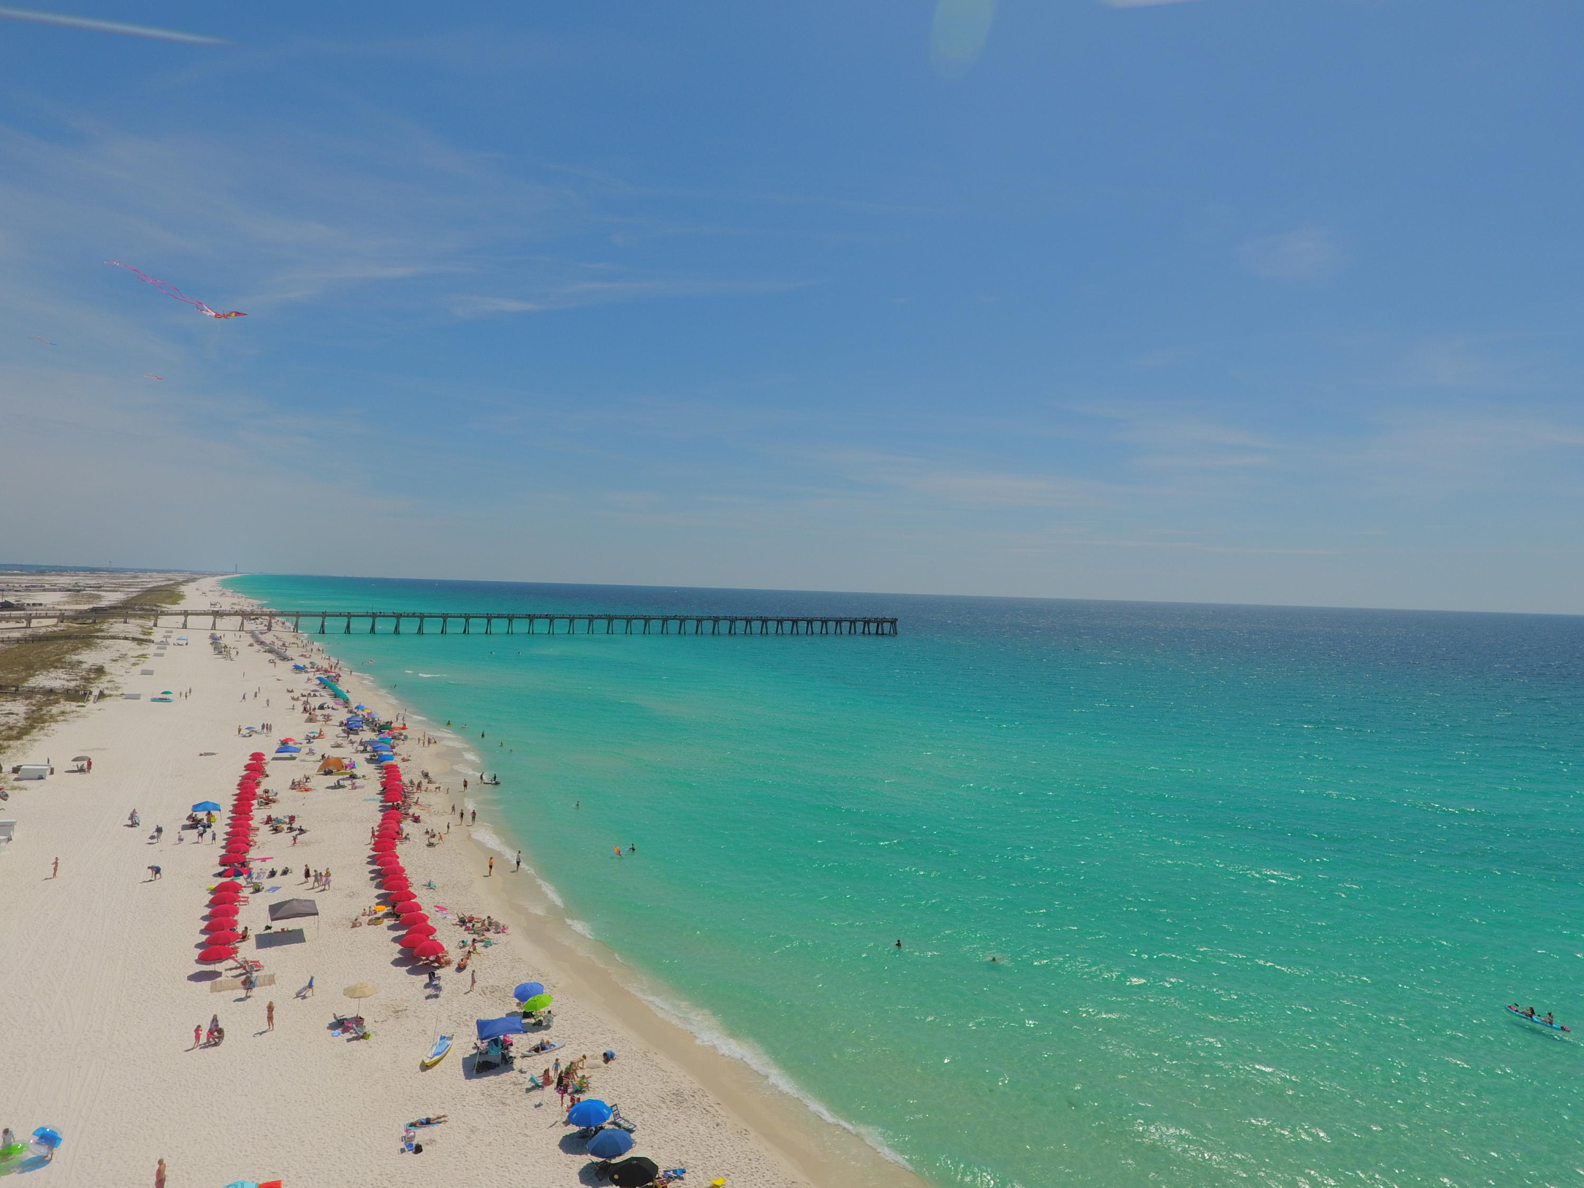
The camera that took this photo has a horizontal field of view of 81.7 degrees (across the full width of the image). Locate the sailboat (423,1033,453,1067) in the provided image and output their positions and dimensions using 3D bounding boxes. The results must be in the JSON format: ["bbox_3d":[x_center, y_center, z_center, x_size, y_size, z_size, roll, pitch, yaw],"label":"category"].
[{"bbox_3d":[-19.619,25.290,50.540,1.080,0.500,2.800,2,0,2],"label":"sailboat"}]

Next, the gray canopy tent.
[{"bbox_3d":[-36.395,23.610,66.907,3.050,2.600,3.050,2,0,-32],"label":"gray canopy tent"}]

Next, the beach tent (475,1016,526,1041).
[{"bbox_3d":[-16.058,24.519,50.677,2.750,2.250,2.750,2,0,-25],"label":"beach tent"}]

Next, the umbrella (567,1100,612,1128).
[{"bbox_3d":[-9.555,25.019,43.375,2.100,1.800,2.100,2,0,0],"label":"umbrella"}]

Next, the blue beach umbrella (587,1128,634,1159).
[{"bbox_3d":[-8.146,25.077,41.275,2.100,1.800,2.100,2,0,0],"label":"blue beach umbrella"}]

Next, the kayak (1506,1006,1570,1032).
[{"bbox_3d":[49.313,28.065,60.515,0.780,0.380,3.600,2,0,-29],"label":"kayak"}]

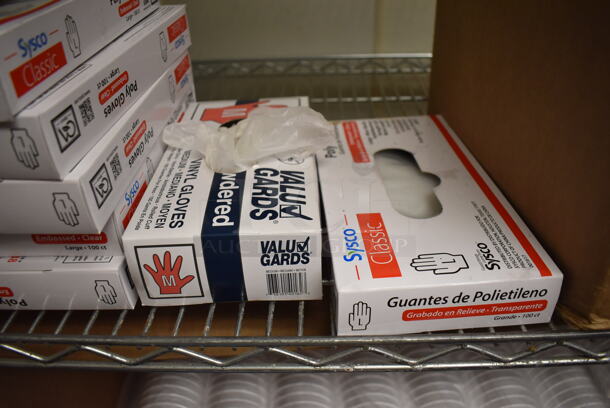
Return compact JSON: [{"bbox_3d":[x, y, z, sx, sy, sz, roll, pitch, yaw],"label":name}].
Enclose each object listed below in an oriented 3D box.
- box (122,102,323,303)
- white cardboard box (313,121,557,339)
[{"bbox_3d":[-0.054,-0.020,0.394,0.123,0.062,0.231,-2,33,-1],"label":"box"},{"bbox_3d":[0.082,-0.005,0.385,0.135,0.038,0.250,-3,33,-1],"label":"white cardboard box"}]

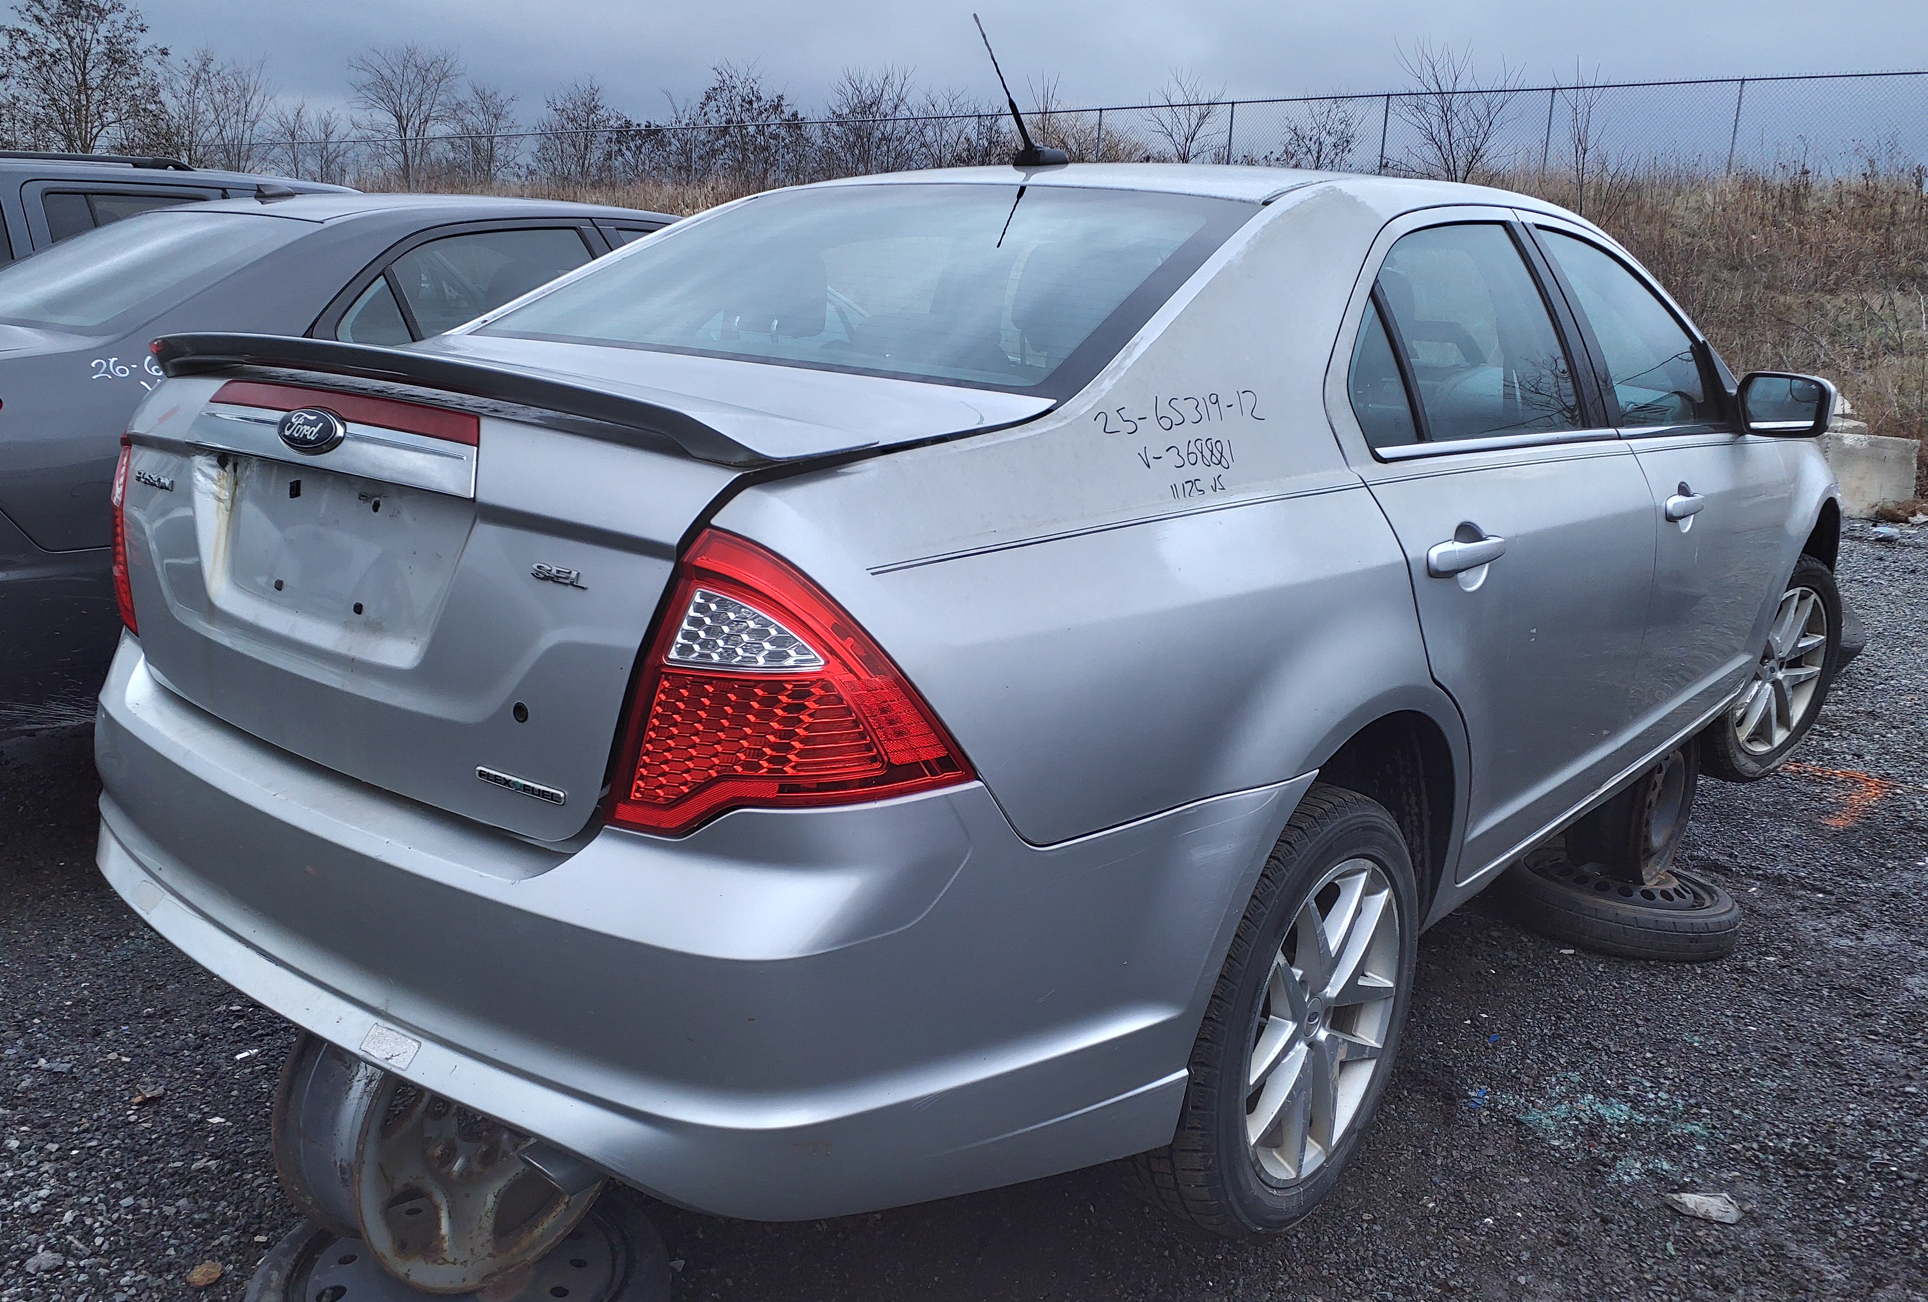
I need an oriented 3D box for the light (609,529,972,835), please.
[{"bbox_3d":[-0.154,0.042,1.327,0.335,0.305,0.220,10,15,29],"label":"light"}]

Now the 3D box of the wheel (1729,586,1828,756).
[{"bbox_3d":[2.240,0.036,4.128,0.465,0.465,0.180,-5,17,-34],"label":"wheel"}]

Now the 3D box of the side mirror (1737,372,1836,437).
[{"bbox_3d":[1.837,-0.551,3.249,0.198,0.143,0.125,13,17,39],"label":"side mirror"}]

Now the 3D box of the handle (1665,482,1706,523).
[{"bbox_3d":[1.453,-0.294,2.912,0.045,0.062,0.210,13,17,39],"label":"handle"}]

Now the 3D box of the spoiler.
[{"bbox_3d":[-0.663,-0.326,1.748,1.270,0.090,0.250,13,17,39],"label":"spoiler"}]

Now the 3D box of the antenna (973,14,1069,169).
[{"bbox_3d":[0.102,-0.971,2.530,0.060,0.230,0.245,13,17,39],"label":"antenna"}]

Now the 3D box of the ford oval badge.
[{"bbox_3d":[-0.752,-0.254,1.655,0.146,0.057,0.012,13,2,39],"label":"ford oval badge"}]

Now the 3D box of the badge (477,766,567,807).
[{"bbox_3d":[-0.441,0.132,1.438,0.142,0.019,0.005,11,16,34],"label":"badge"}]

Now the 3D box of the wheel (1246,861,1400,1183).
[{"bbox_3d":[0.443,0.500,2.062,0.180,0.470,0.470,13,17,39],"label":"wheel"}]

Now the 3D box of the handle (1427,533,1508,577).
[{"bbox_3d":[0.730,-0.143,2.094,0.047,0.048,0.215,13,17,39],"label":"handle"}]

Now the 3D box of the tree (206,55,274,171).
[{"bbox_3d":[-21.263,-15.539,42.500,2.100,4.000,2.100,3,11,0],"label":"tree"}]

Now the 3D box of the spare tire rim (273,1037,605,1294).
[{"bbox_3d":[-0.674,0.612,1.953,0.187,0.428,0.428,3,10,36],"label":"spare tire rim"}]

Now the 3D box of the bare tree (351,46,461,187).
[{"bbox_3d":[-17.944,-17.073,46.500,3.600,4.988,3.400,-2,12,-21],"label":"bare tree"}]

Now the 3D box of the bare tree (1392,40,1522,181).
[{"bbox_3d":[9.300,-10.109,27.300,2.400,2.872,2.200,6,12,17],"label":"bare tree"}]

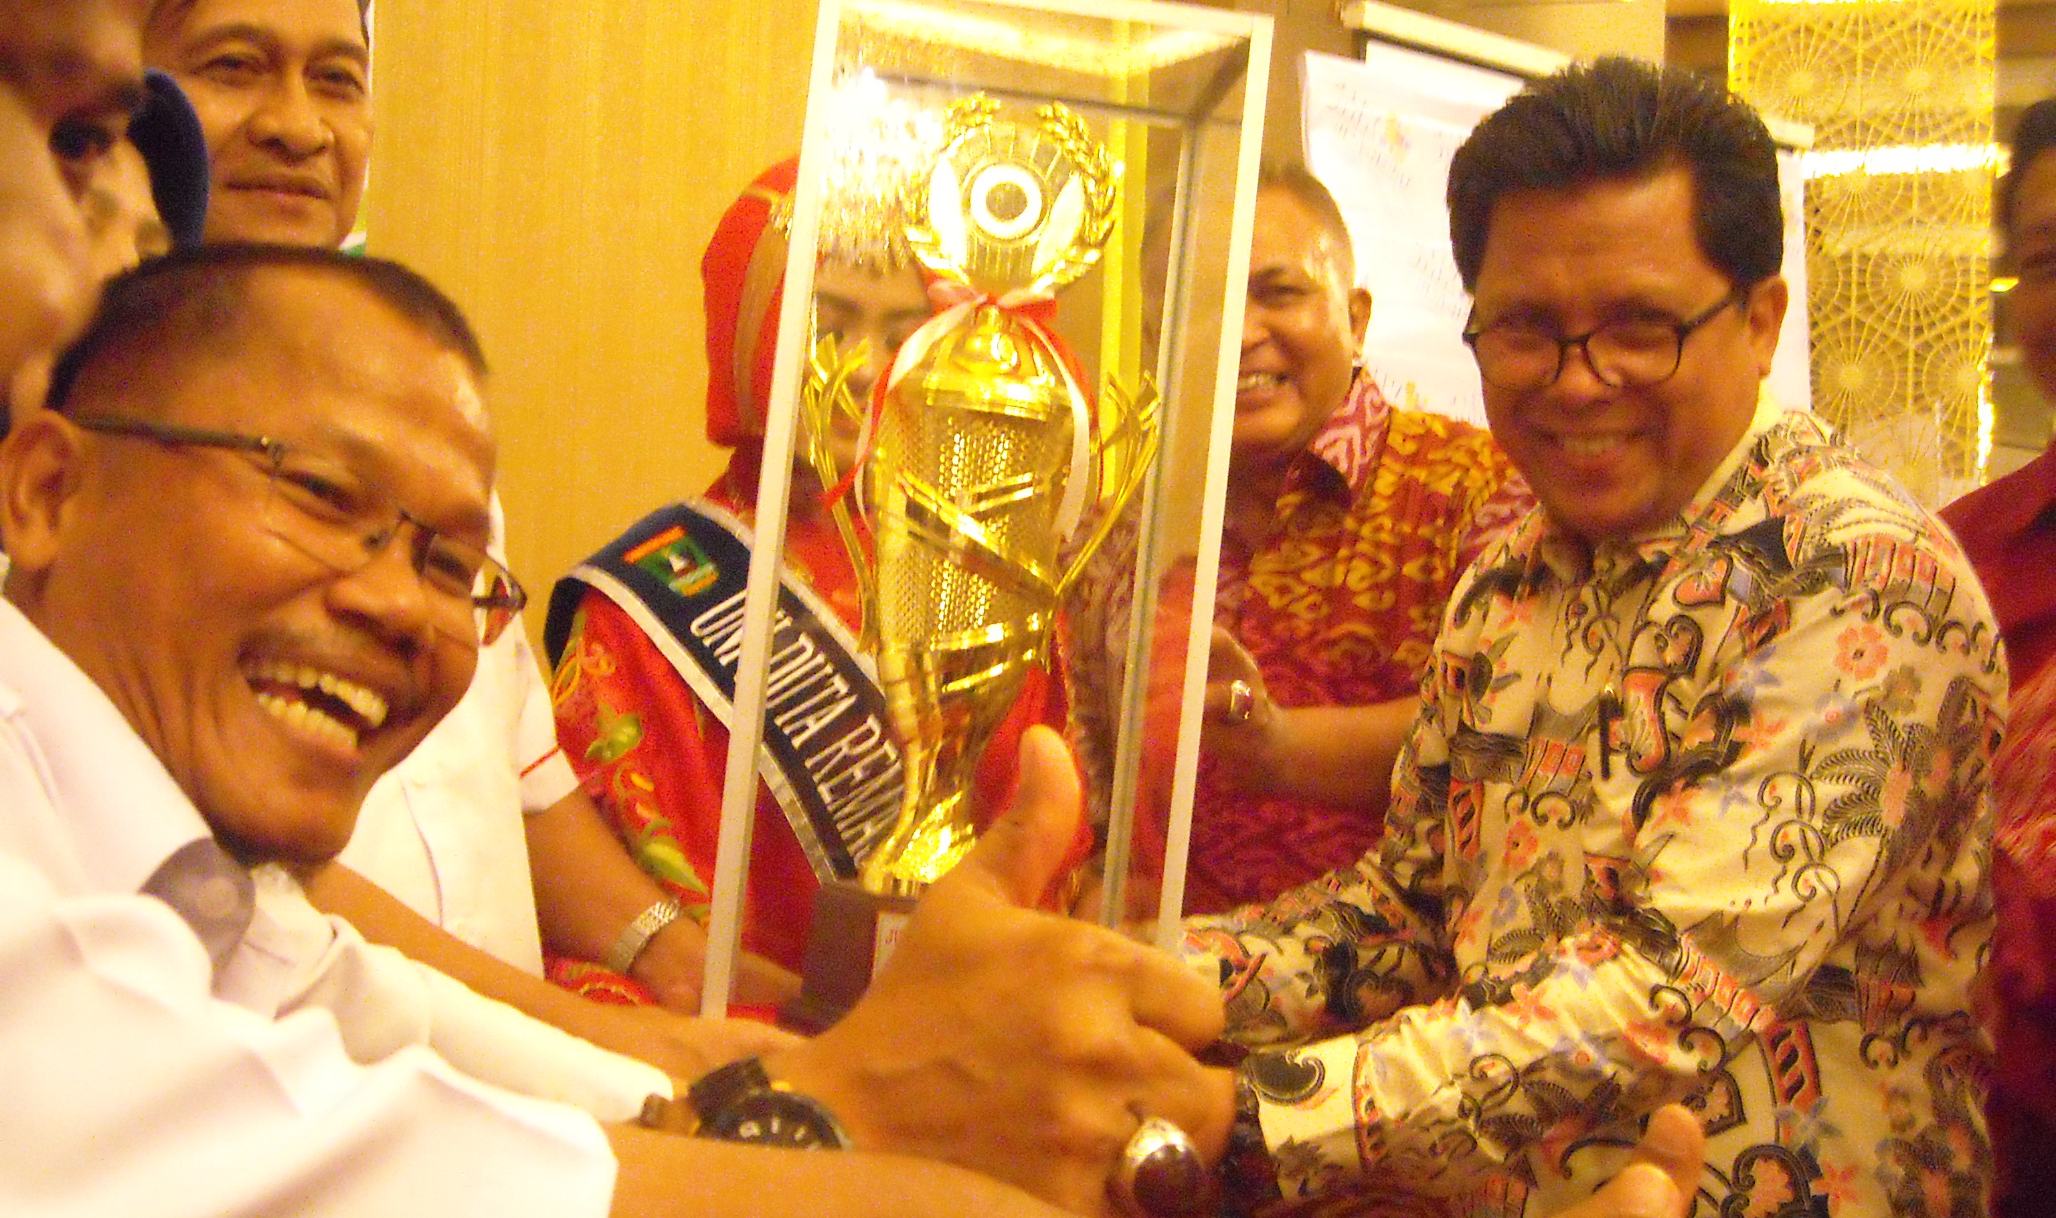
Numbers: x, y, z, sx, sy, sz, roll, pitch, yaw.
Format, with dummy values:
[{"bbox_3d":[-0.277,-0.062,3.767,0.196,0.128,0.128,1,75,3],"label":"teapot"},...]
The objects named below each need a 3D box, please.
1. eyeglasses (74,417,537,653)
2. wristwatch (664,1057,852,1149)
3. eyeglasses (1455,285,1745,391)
[{"bbox_3d":[-0.272,-0.016,0.945,0.138,0.044,0.140,2,-21,32],"label":"eyeglasses"},{"bbox_3d":[-0.067,0.165,0.760,0.047,0.068,0.058,-25,-9,3],"label":"wristwatch"},{"bbox_3d":[0.337,-0.167,1.539,0.138,0.045,0.138,3,26,26],"label":"eyeglasses"}]

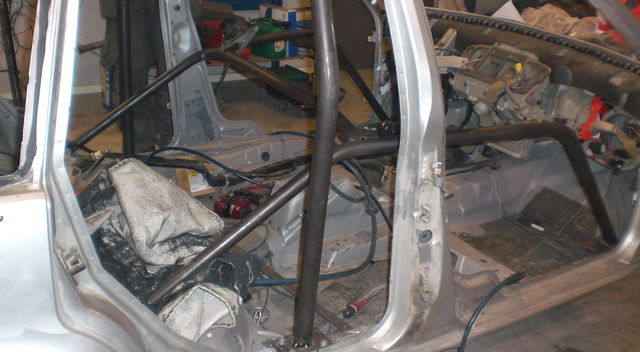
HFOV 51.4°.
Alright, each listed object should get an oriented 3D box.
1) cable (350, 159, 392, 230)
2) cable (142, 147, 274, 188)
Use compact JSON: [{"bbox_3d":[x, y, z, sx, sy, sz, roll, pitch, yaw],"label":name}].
[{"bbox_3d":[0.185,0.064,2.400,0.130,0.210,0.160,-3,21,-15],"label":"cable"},{"bbox_3d":[-0.425,-0.033,2.552,0.540,0.130,0.110,10,21,20],"label":"cable"}]

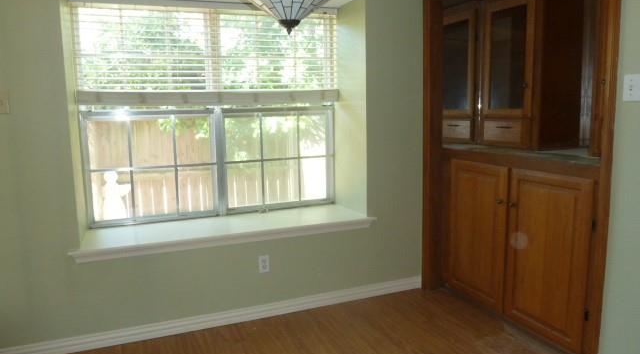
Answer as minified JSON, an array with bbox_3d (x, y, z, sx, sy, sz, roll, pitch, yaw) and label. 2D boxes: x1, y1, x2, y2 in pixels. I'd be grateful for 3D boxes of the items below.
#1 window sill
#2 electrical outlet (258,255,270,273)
[{"bbox_3d":[-0.598,0.354,3.153,1.905,0.072,0.599,-4,8,-21],"label":"window sill"},{"bbox_3d":[-0.360,0.569,3.000,0.070,0.114,0.008,-4,8,-21],"label":"electrical outlet"}]

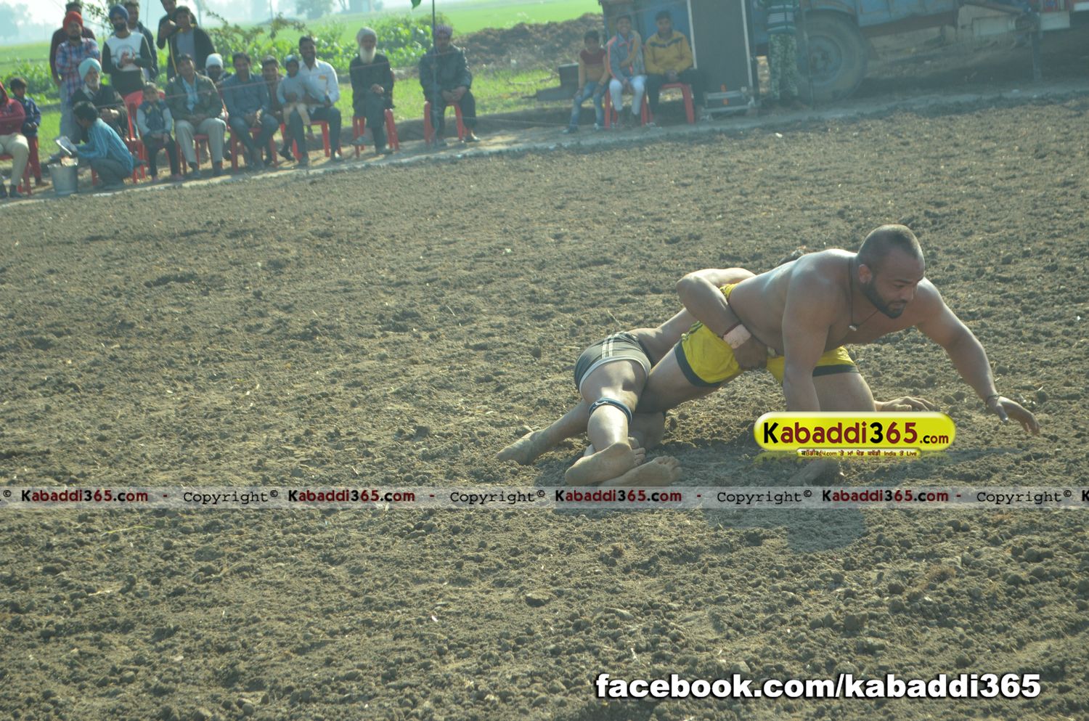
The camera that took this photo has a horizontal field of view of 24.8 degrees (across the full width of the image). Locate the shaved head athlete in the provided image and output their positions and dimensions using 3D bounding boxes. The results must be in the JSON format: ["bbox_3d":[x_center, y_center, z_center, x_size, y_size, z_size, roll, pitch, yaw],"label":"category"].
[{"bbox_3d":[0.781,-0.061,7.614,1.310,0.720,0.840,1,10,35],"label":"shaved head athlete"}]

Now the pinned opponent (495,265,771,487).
[{"bbox_3d":[0.510,-0.010,7.880,0.920,0.590,1.330,2,11,38],"label":"pinned opponent"}]

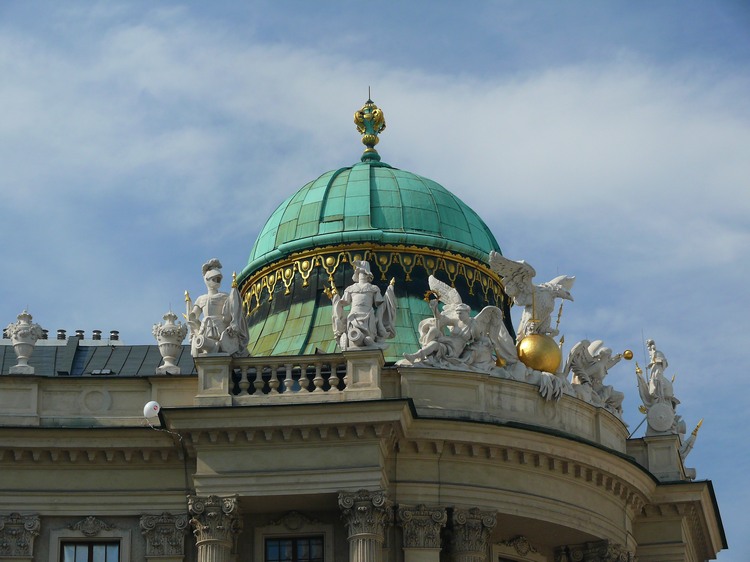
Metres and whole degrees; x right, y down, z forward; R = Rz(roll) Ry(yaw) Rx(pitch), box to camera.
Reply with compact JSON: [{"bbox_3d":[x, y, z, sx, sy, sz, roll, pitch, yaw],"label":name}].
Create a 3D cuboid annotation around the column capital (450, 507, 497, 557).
[{"bbox_3d":[2.533,6.634,59.042,1.150,1.280,1.080,8,-24,-17],"label":"column capital"}]

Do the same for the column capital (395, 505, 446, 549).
[{"bbox_3d":[1.199,6.359,58.543,1.240,1.210,0.600,3,-23,-5],"label":"column capital"}]

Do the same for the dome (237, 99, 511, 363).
[{"bbox_3d":[0.104,-0.602,69.451,8.700,11.050,8.700,1,-23,0],"label":"dome"}]

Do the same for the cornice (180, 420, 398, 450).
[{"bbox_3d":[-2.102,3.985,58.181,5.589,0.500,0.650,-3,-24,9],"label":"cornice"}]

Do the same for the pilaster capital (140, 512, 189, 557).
[{"bbox_3d":[-5.452,6.683,59.485,1.200,1.200,0.480,-1,-23,3],"label":"pilaster capital"}]

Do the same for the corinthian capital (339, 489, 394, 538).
[{"bbox_3d":[-0.214,6.034,57.715,1.200,1.290,1.200,-3,-24,9],"label":"corinthian capital"}]

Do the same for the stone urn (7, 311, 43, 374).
[{"bbox_3d":[-9.490,1.699,62.286,1.030,1.900,1.030,-1,-23,3],"label":"stone urn"}]

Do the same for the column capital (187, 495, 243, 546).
[{"bbox_3d":[-4.066,6.255,58.338,1.200,1.290,1.200,-3,-24,9],"label":"column capital"}]

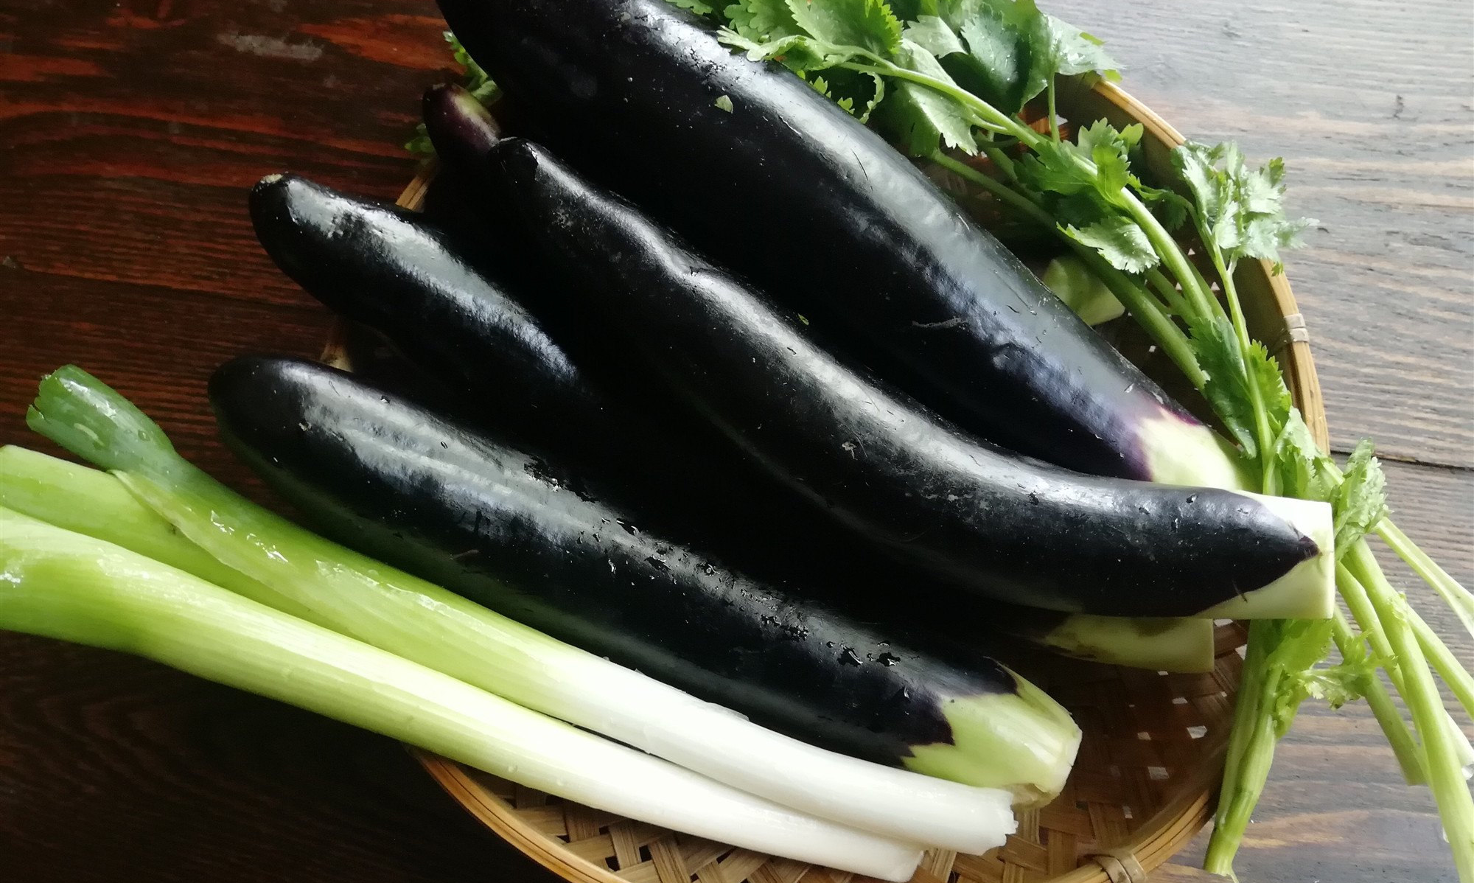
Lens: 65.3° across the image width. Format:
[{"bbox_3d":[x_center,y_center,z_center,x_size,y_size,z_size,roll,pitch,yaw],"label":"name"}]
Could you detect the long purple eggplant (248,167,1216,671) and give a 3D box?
[{"bbox_3d":[-0.007,0.003,0.348,0.321,0.043,0.058,24,69,1],"label":"long purple eggplant"}]

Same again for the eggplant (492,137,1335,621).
[{"bbox_3d":[0.039,-0.006,0.322,0.271,0.041,0.068,25,70,5],"label":"eggplant"}]

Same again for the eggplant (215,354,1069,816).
[{"bbox_3d":[-0.027,0.045,0.336,0.274,0.046,0.049,24,69,-2],"label":"eggplant"}]

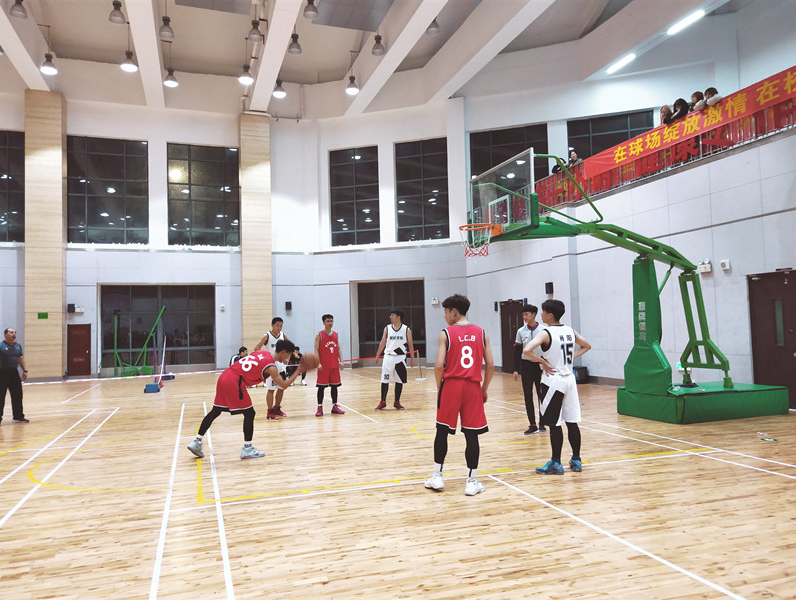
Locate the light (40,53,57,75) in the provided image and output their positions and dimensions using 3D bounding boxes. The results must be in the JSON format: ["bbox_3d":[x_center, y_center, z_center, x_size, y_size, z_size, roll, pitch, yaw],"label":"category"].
[{"bbox_3d":[-12.723,-8.644,21.100,0.460,0.570,0.460,0,-4,-19],"label":"light"}]

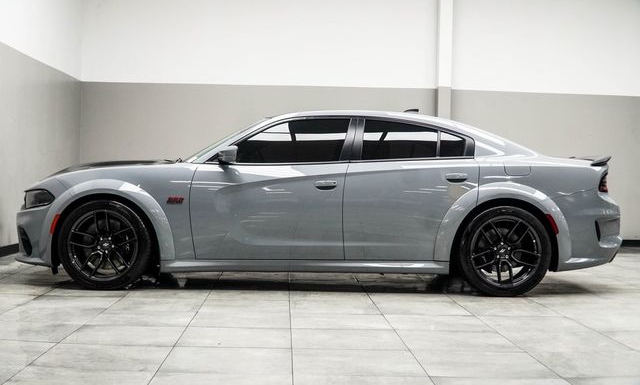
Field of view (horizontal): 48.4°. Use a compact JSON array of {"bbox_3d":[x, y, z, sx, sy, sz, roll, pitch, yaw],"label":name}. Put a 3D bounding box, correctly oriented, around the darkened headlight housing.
[{"bbox_3d":[-2.248,0.053,5.709,0.367,0.157,0.410,1,1,-1],"label":"darkened headlight housing"}]

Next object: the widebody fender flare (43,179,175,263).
[{"bbox_3d":[-1.636,0.220,5.491,1.047,0.641,0.220,1,1,-1],"label":"widebody fender flare"}]

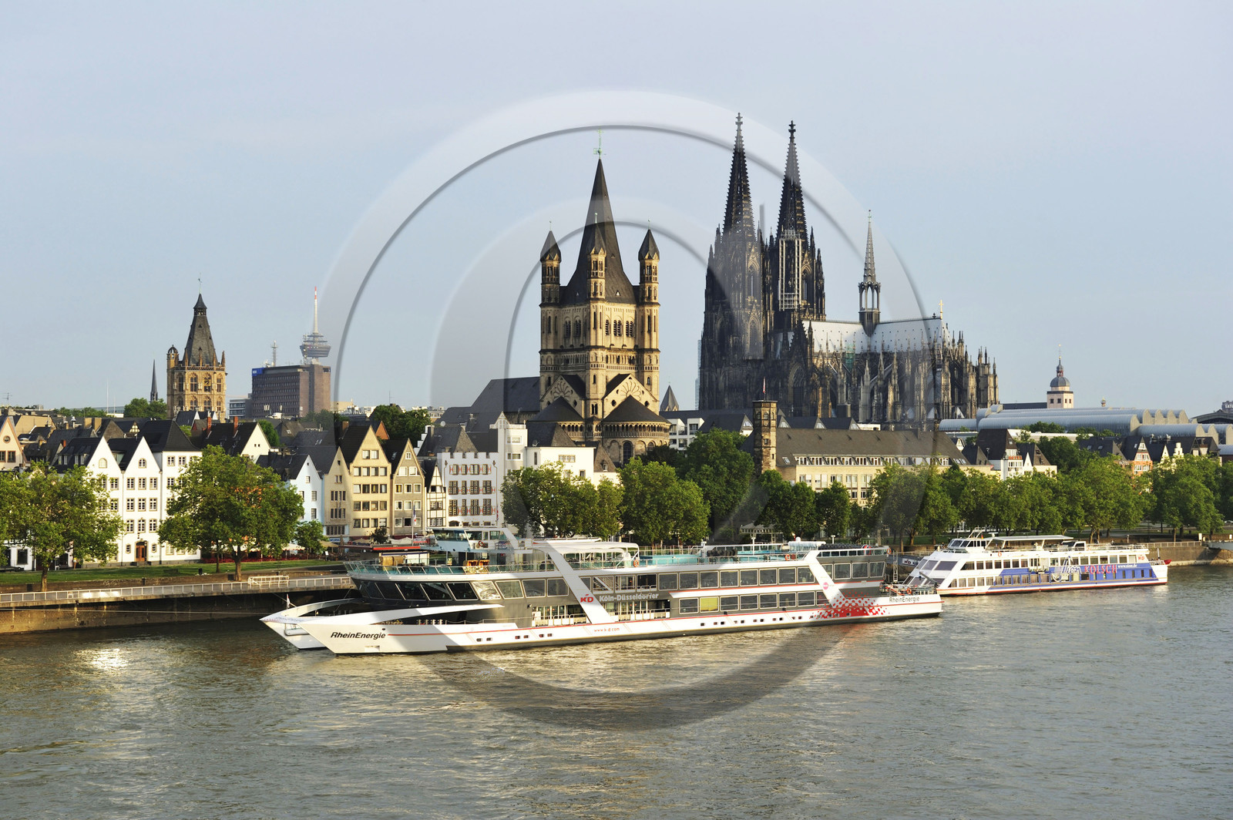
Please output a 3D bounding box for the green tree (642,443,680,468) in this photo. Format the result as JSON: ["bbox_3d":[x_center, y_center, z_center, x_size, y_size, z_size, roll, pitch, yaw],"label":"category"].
[{"bbox_3d":[8.262,14.475,354.620,9.500,16.000,9.500,0,-2,1],"label":"green tree"}]

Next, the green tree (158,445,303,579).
[{"bbox_3d":[-50.183,13.468,244.601,18.500,17.800,17.000,0,-2,-12],"label":"green tree"}]

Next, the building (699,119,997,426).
[{"bbox_3d":[99.260,-50.458,783.086,86.000,155.000,145.000,1,-2,-37],"label":"building"}]

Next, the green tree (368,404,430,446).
[{"bbox_3d":[-47.556,9.368,414.671,13.806,21.295,13.806,0,-2,0],"label":"green tree"}]

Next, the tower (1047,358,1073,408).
[{"bbox_3d":[232.762,4.005,988.352,10.300,65.500,10.300,-2,-3,44],"label":"tower"}]

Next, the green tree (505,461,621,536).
[{"bbox_3d":[-8.485,16.012,293.756,18.012,15.780,18.012,0,-2,0],"label":"green tree"}]

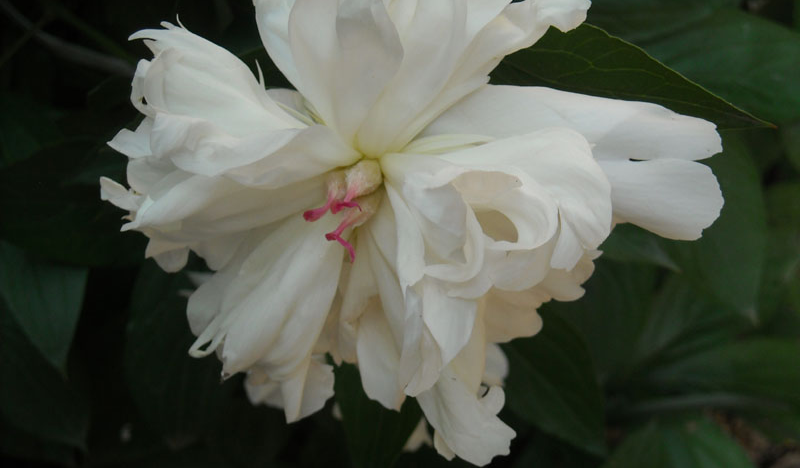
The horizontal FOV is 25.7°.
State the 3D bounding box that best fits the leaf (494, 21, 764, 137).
[{"bbox_3d":[0.060,-0.041,0.482,0.082,0.013,0.035,6,57,7],"label":"leaf"}]

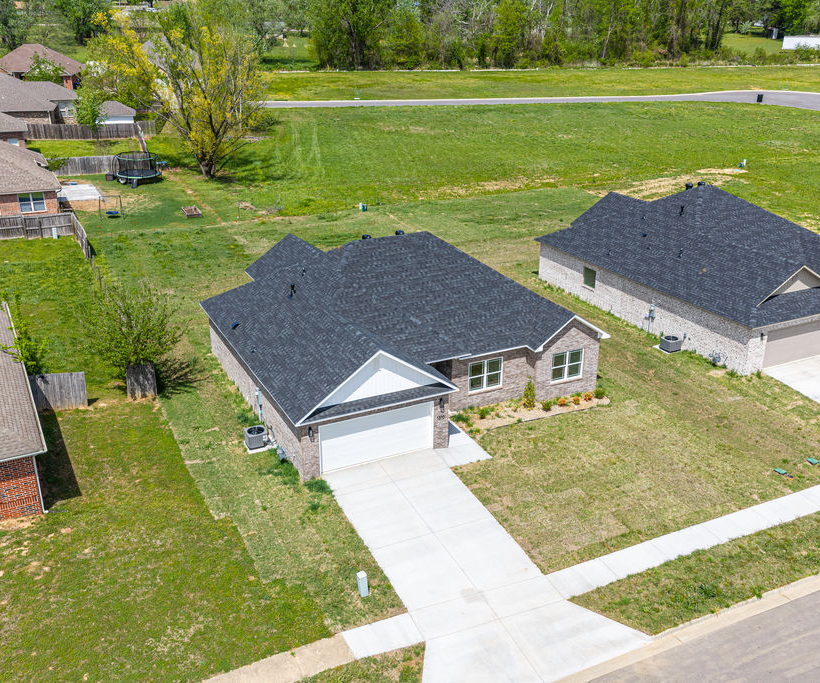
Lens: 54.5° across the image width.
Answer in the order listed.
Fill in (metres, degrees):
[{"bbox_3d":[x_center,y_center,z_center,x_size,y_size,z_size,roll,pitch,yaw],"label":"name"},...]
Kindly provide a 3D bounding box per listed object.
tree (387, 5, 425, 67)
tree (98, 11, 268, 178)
[{"bbox_3d":[-1.189,-78.450,205.167,9.800,15.400,9.500,0,22,0],"label":"tree"},{"bbox_3d":[-22.493,-24.091,78.065,16.500,15.950,16.000,-11,24,-25],"label":"tree"}]

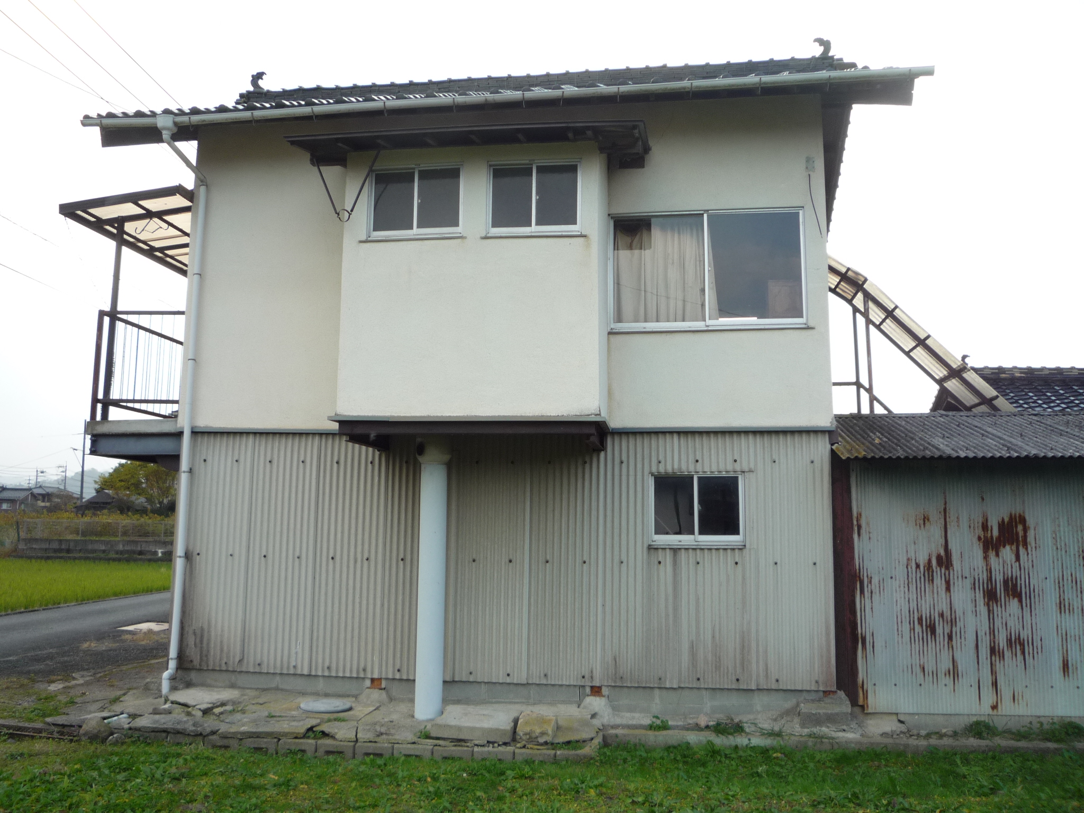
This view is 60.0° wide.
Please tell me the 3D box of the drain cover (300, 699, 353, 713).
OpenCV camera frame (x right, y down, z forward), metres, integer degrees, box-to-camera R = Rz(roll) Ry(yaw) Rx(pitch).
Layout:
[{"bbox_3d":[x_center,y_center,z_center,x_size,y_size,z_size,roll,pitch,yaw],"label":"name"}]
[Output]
[{"bbox_3d":[-1.768,2.443,7.664,0.430,0.045,0.430,0,-8,8],"label":"drain cover"}]

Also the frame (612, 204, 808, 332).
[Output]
[{"bbox_3d":[1.432,-1.190,8.199,1.695,1.075,0.100,0,-8,8],"label":"frame"}]

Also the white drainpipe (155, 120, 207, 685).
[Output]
[{"bbox_3d":[-3.352,-0.032,8.322,0.230,5.160,0.710,0,-8,8],"label":"white drainpipe"}]

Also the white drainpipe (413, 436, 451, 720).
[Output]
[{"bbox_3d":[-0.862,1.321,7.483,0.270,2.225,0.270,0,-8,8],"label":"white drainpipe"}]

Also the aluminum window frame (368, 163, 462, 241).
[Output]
[{"bbox_3d":[-1.044,-1.689,7.757,0.808,0.631,0.100,0,-8,8],"label":"aluminum window frame"}]

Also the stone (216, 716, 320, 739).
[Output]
[{"bbox_3d":[-2.063,2.452,7.144,0.680,0.070,0.520,0,-8,8],"label":"stone"}]

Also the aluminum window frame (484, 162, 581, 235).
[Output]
[{"bbox_3d":[-0.059,-1.706,7.705,0.785,0.650,0.090,0,-8,8],"label":"aluminum window frame"}]

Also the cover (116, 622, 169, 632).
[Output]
[{"bbox_3d":[-5.906,3.386,14.349,0.800,0.070,1.050,1,-8,-1],"label":"cover"}]

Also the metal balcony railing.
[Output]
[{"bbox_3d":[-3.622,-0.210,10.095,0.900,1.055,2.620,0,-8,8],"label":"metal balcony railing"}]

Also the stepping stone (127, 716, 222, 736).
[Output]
[{"bbox_3d":[-2.734,2.427,7.125,0.730,0.080,0.350,0,-8,8],"label":"stepping stone"}]

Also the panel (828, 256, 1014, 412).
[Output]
[{"bbox_3d":[4.564,-0.680,11.348,3.500,0.200,1.030,44,0,11],"label":"panel"}]

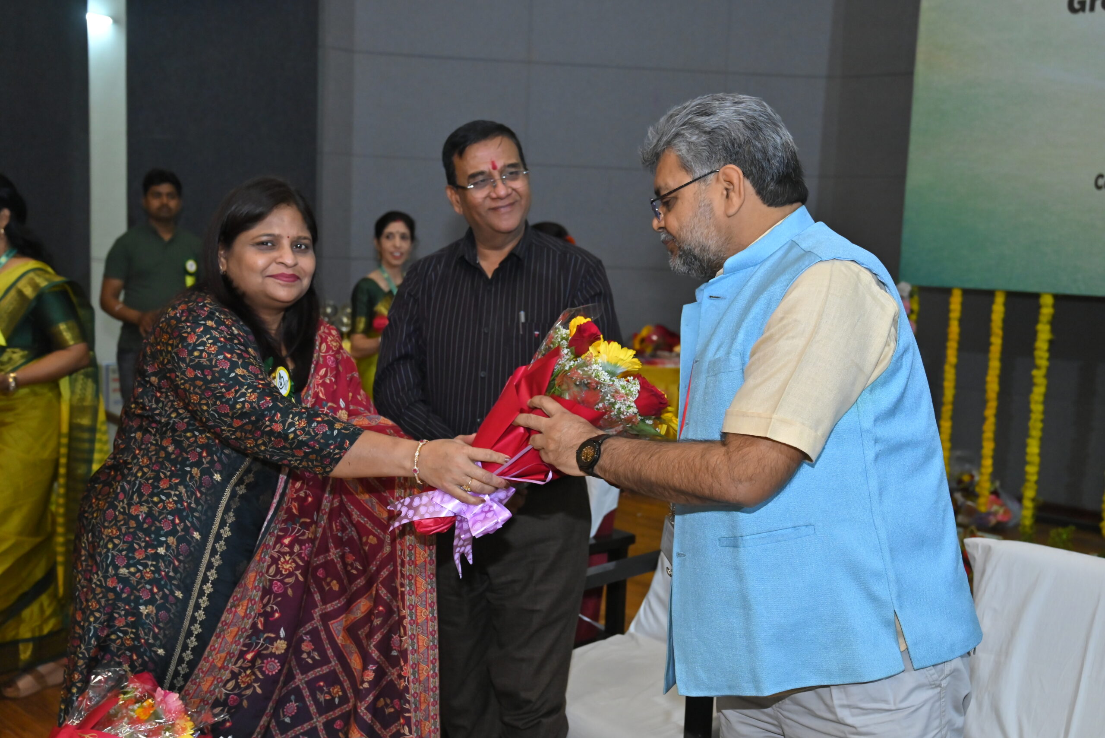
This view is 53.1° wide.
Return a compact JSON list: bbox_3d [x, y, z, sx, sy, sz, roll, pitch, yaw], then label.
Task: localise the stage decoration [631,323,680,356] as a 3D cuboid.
[{"bbox_3d":[0.608,-0.175,6.300,0.330,0.190,0.270,3,7,6],"label":"stage decoration"}]

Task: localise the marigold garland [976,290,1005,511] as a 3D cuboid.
[{"bbox_3d":[2.298,0.171,5.801,0.070,1.170,0.070,6,8,26],"label":"marigold garland"}]

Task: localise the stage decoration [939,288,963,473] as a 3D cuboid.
[{"bbox_3d":[2.104,0.149,5.900,0.070,1.150,0.070,6,8,26],"label":"stage decoration"}]

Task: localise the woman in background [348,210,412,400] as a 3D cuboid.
[{"bbox_3d":[-0.665,0.111,4.661,0.450,1.540,0.340,-3,9,-37],"label":"woman in background"}]

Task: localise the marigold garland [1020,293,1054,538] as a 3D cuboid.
[{"bbox_3d":[2.497,0.245,5.708,0.075,1.280,0.075,6,8,26],"label":"marigold garland"}]

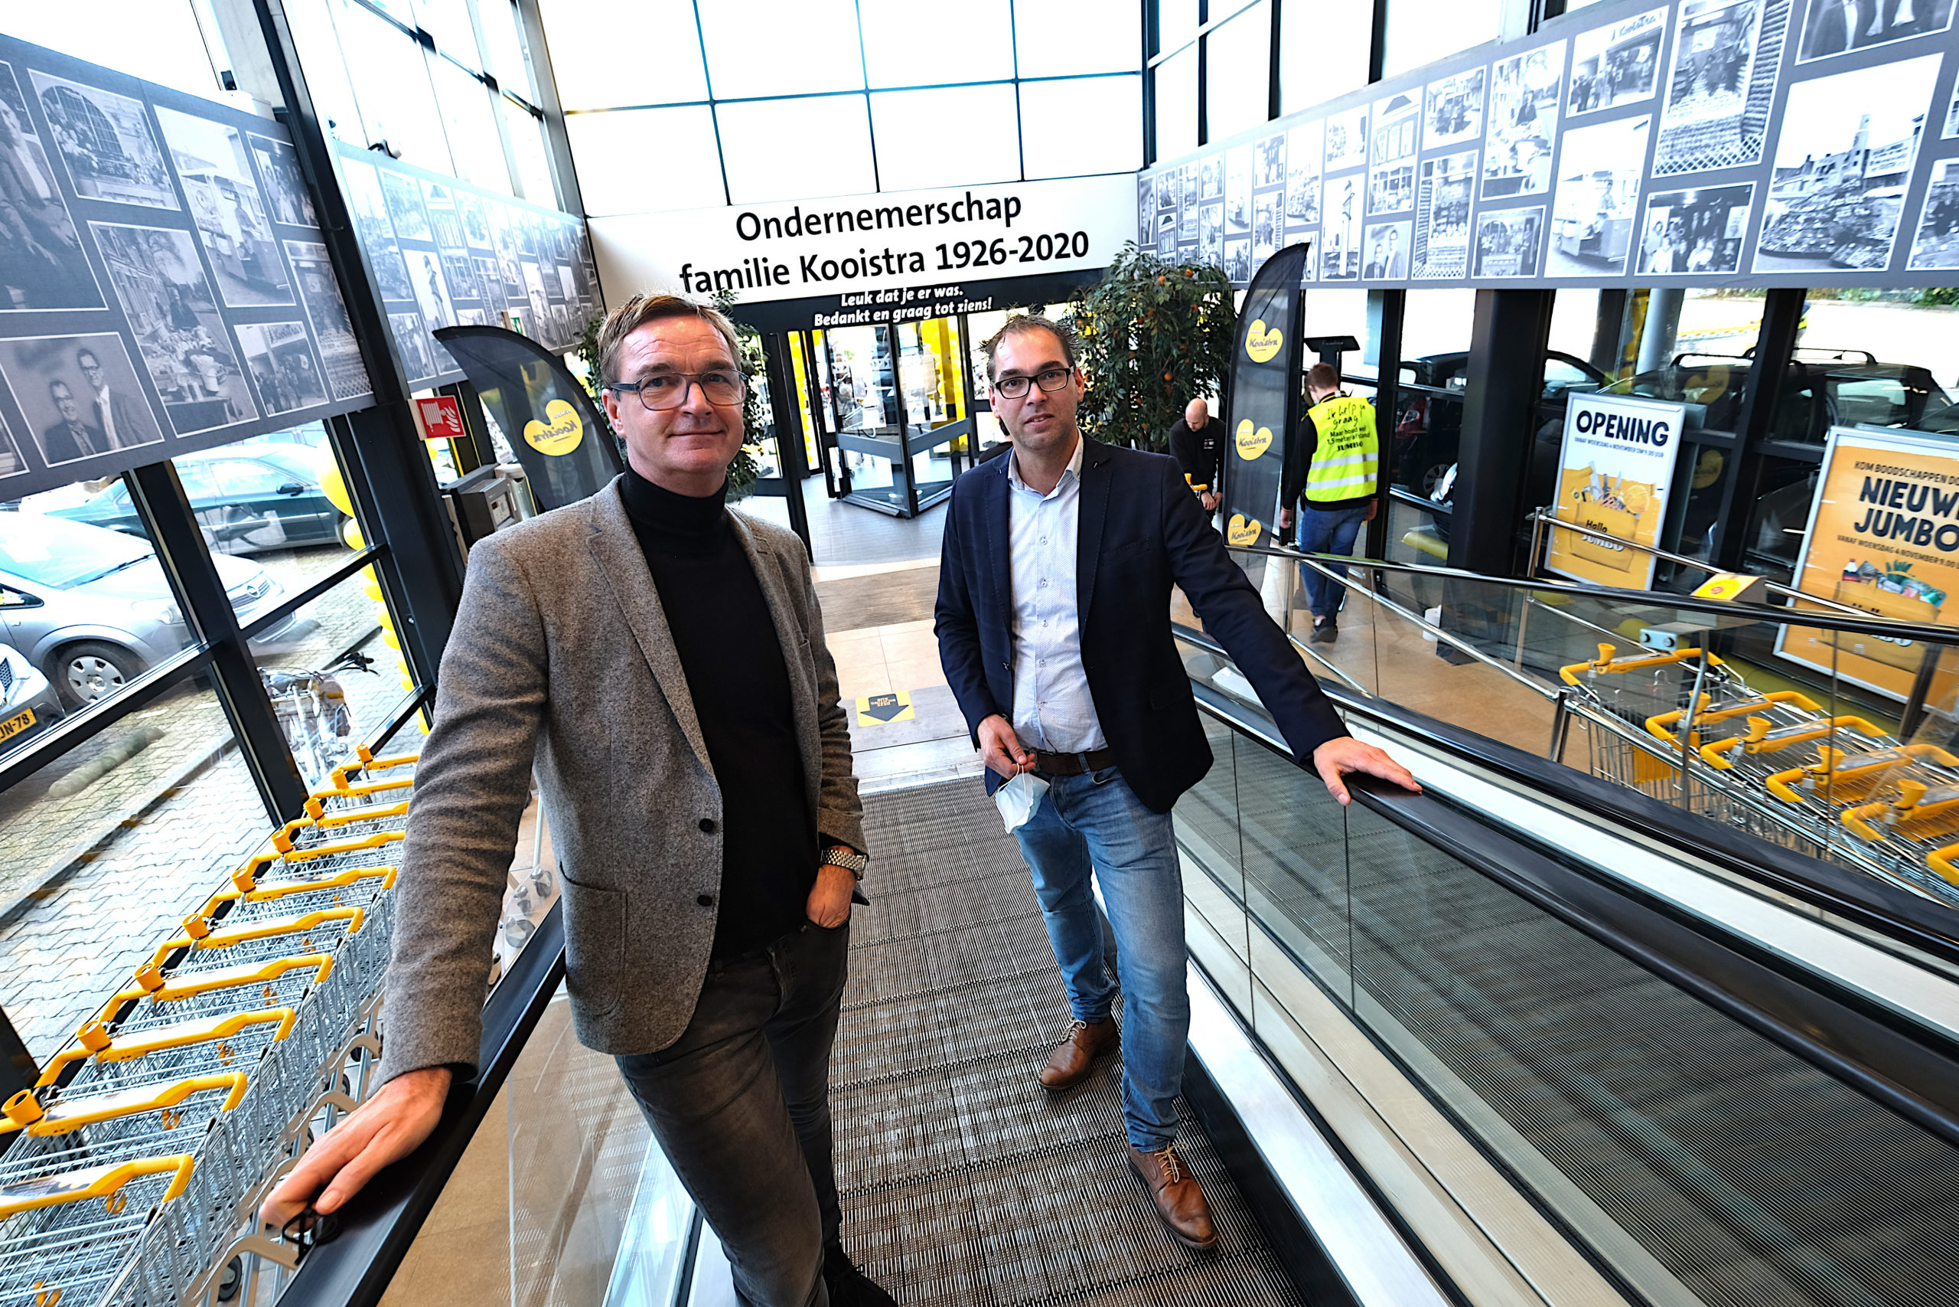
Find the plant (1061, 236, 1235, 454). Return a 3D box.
[{"bbox_3d":[1.404,-1.942,7.115,1.350,2.580,1.350,-8,23,-7],"label":"plant"}]

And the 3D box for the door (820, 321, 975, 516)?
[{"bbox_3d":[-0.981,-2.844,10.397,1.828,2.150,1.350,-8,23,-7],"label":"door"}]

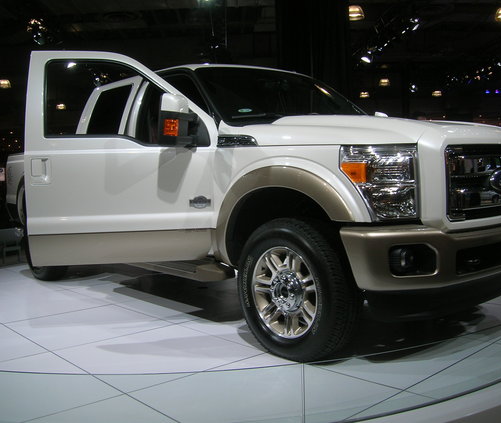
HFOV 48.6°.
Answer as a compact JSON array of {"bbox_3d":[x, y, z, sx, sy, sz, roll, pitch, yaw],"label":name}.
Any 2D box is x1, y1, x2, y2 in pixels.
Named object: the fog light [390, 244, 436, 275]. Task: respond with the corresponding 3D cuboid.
[{"bbox_3d":[0.836,0.250,2.893,0.220,0.165,0.120,-4,5,-25],"label":"fog light"}]

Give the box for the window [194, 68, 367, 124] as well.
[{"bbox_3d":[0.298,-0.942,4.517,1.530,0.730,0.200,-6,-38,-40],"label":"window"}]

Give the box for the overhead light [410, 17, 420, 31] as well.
[{"bbox_3d":[3.773,-4.299,12.682,0.250,0.320,0.280,-6,5,-38],"label":"overhead light"}]

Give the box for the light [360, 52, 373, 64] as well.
[{"bbox_3d":[3.462,-4.566,16.552,0.310,0.330,0.310,2,6,45],"label":"light"}]

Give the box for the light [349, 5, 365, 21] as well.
[{"bbox_3d":[2.607,-4.929,13.771,0.480,0.340,0.480,-3,4,0],"label":"light"}]

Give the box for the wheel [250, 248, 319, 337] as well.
[{"bbox_3d":[0.252,0.480,3.383,0.180,0.550,0.550,-6,5,-40],"label":"wheel"}]

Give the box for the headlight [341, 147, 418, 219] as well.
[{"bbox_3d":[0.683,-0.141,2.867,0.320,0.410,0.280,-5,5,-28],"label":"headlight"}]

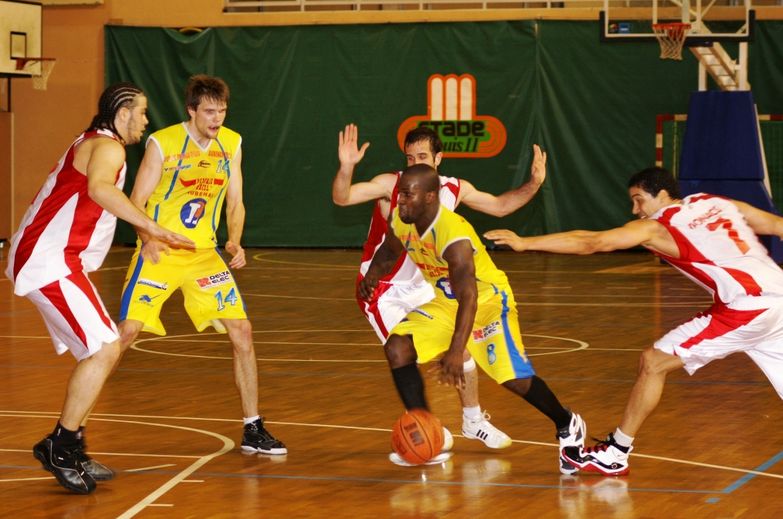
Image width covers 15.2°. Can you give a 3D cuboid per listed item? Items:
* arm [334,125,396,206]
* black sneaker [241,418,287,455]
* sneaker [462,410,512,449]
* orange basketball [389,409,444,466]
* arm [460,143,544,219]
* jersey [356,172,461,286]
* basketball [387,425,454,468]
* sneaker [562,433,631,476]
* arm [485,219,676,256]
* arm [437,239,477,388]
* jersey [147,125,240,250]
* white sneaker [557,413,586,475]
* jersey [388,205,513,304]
[{"bbox_3d":[-0.141,-0.478,14.750,0.320,0.440,0.240,0,2,-6],"label":"arm"},{"bbox_3d":[-0.647,0.899,14.930,0.115,0.160,0.310,-1,3,-34],"label":"black sneaker"},{"bbox_3d":[0.481,0.855,14.700,0.290,0.150,0.110,8,6,36],"label":"sneaker"},{"bbox_3d":[0.120,0.814,13.420,0.243,0.243,0.243,0,2,0],"label":"orange basketball"},{"bbox_3d":[0.555,-0.395,14.660,0.460,0.360,0.180,1,3,31],"label":"arm"},{"bbox_3d":[0.096,-0.142,14.850,0.450,0.570,0.280,8,7,-17],"label":"jersey"},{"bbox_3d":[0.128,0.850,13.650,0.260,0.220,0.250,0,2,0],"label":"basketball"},{"bbox_3d":[0.960,0.915,13.720,0.320,0.170,0.120,6,2,5],"label":"sneaker"},{"bbox_3d":[0.878,-0.102,13.620,0.880,0.170,0.140,0,2,0],"label":"arm"},{"bbox_3d":[0.305,0.253,13.750,0.170,0.700,0.210,1,2,30],"label":"arm"},{"bbox_3d":[-1.015,-0.376,14.870,0.450,0.620,0.250,2,13,-21],"label":"jersey"},{"bbox_3d":[0.852,0.871,13.870,0.110,0.295,0.135,-20,-50,35],"label":"white sneaker"},{"bbox_3d":[0.275,-0.028,13.680,0.420,0.570,0.260,2,43,41],"label":"jersey"}]

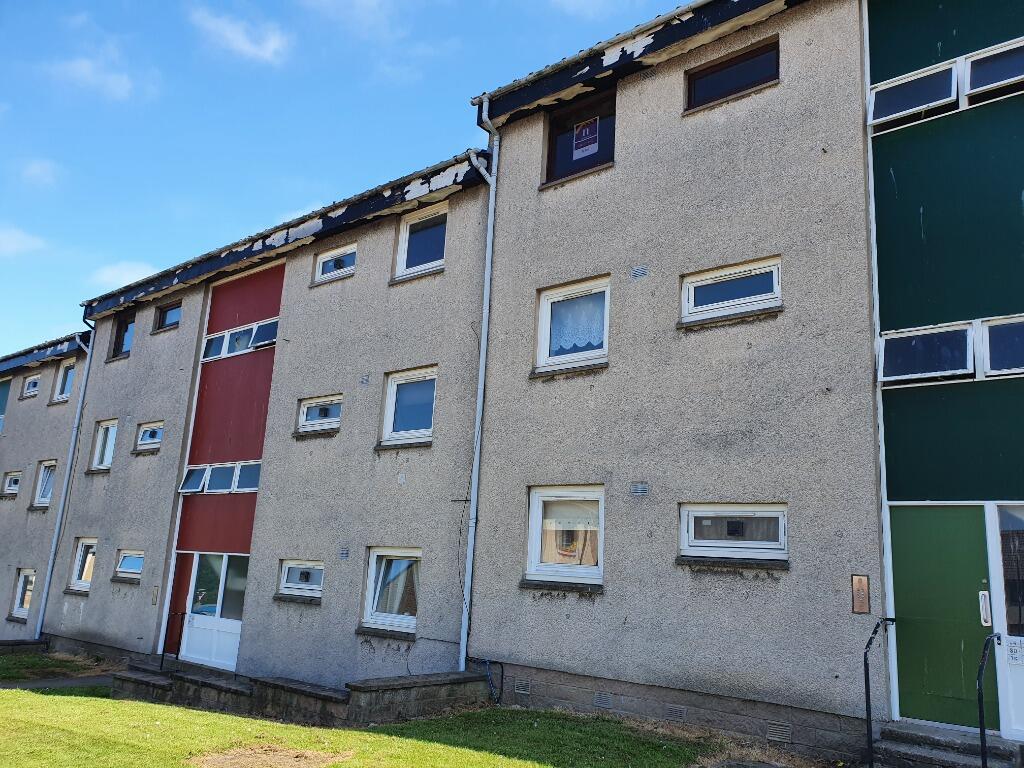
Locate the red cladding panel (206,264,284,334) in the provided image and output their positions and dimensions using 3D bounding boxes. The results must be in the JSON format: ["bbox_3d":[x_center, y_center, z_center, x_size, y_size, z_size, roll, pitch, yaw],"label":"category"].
[{"bbox_3d":[-5.419,-1.699,15.703,2.853,1.097,0.063,-7,-16,39],"label":"red cladding panel"}]

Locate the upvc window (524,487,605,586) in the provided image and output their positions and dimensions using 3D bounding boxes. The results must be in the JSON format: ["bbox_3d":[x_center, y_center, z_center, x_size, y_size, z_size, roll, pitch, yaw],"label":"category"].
[{"bbox_3d":[0.721,1.919,9.849,1.210,1.198,0.100,-8,-17,38],"label":"upvc window"}]

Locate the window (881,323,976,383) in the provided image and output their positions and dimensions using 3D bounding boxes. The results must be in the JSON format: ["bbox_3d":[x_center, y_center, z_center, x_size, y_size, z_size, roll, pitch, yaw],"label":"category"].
[{"bbox_3d":[3.945,-0.305,7.343,0.810,0.529,0.073,-7,-25,39],"label":"window"}]

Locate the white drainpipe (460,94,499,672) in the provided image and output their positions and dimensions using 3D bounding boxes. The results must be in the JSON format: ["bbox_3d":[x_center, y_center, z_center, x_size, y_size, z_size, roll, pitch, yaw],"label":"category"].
[{"bbox_3d":[-0.504,-0.300,10.748,0.230,8.214,0.345,-7,-16,39],"label":"white drainpipe"}]

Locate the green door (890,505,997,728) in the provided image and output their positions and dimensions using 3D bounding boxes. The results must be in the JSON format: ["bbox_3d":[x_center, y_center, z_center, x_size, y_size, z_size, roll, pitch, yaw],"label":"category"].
[{"bbox_3d":[3.994,2.113,7.144,0.791,1.937,0.060,-8,-17,38],"label":"green door"}]

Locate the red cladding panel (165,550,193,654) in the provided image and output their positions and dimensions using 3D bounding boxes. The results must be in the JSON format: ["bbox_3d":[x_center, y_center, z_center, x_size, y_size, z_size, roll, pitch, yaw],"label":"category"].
[{"bbox_3d":[-6.608,4.371,15.348,0.742,1.960,0.060,-8,-17,38],"label":"red cladding panel"}]

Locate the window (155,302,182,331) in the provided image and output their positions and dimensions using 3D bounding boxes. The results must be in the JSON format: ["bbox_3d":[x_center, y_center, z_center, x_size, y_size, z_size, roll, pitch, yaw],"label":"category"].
[{"bbox_3d":[-7.757,-1.513,17.592,1.181,0.585,0.094,-7,-16,39],"label":"window"}]

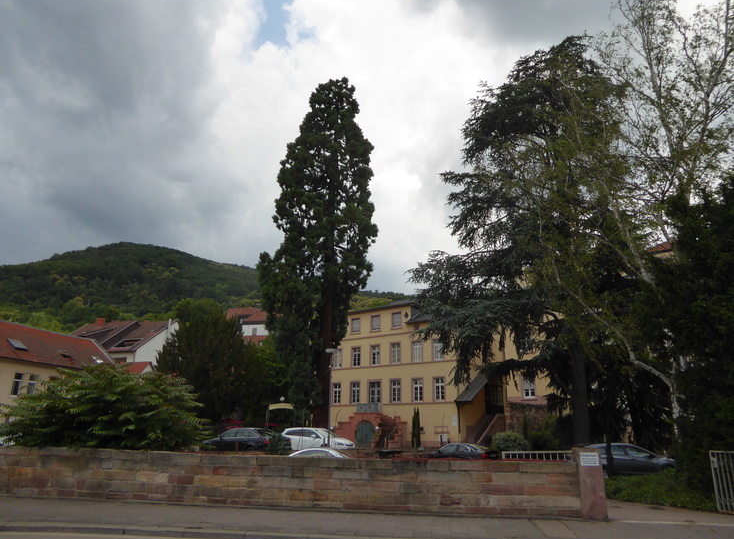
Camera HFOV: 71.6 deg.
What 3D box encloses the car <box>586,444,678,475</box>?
[{"bbox_3d":[11.167,8.258,21.918,4.400,1.470,1.820,2,-18,-2],"label":"car"}]

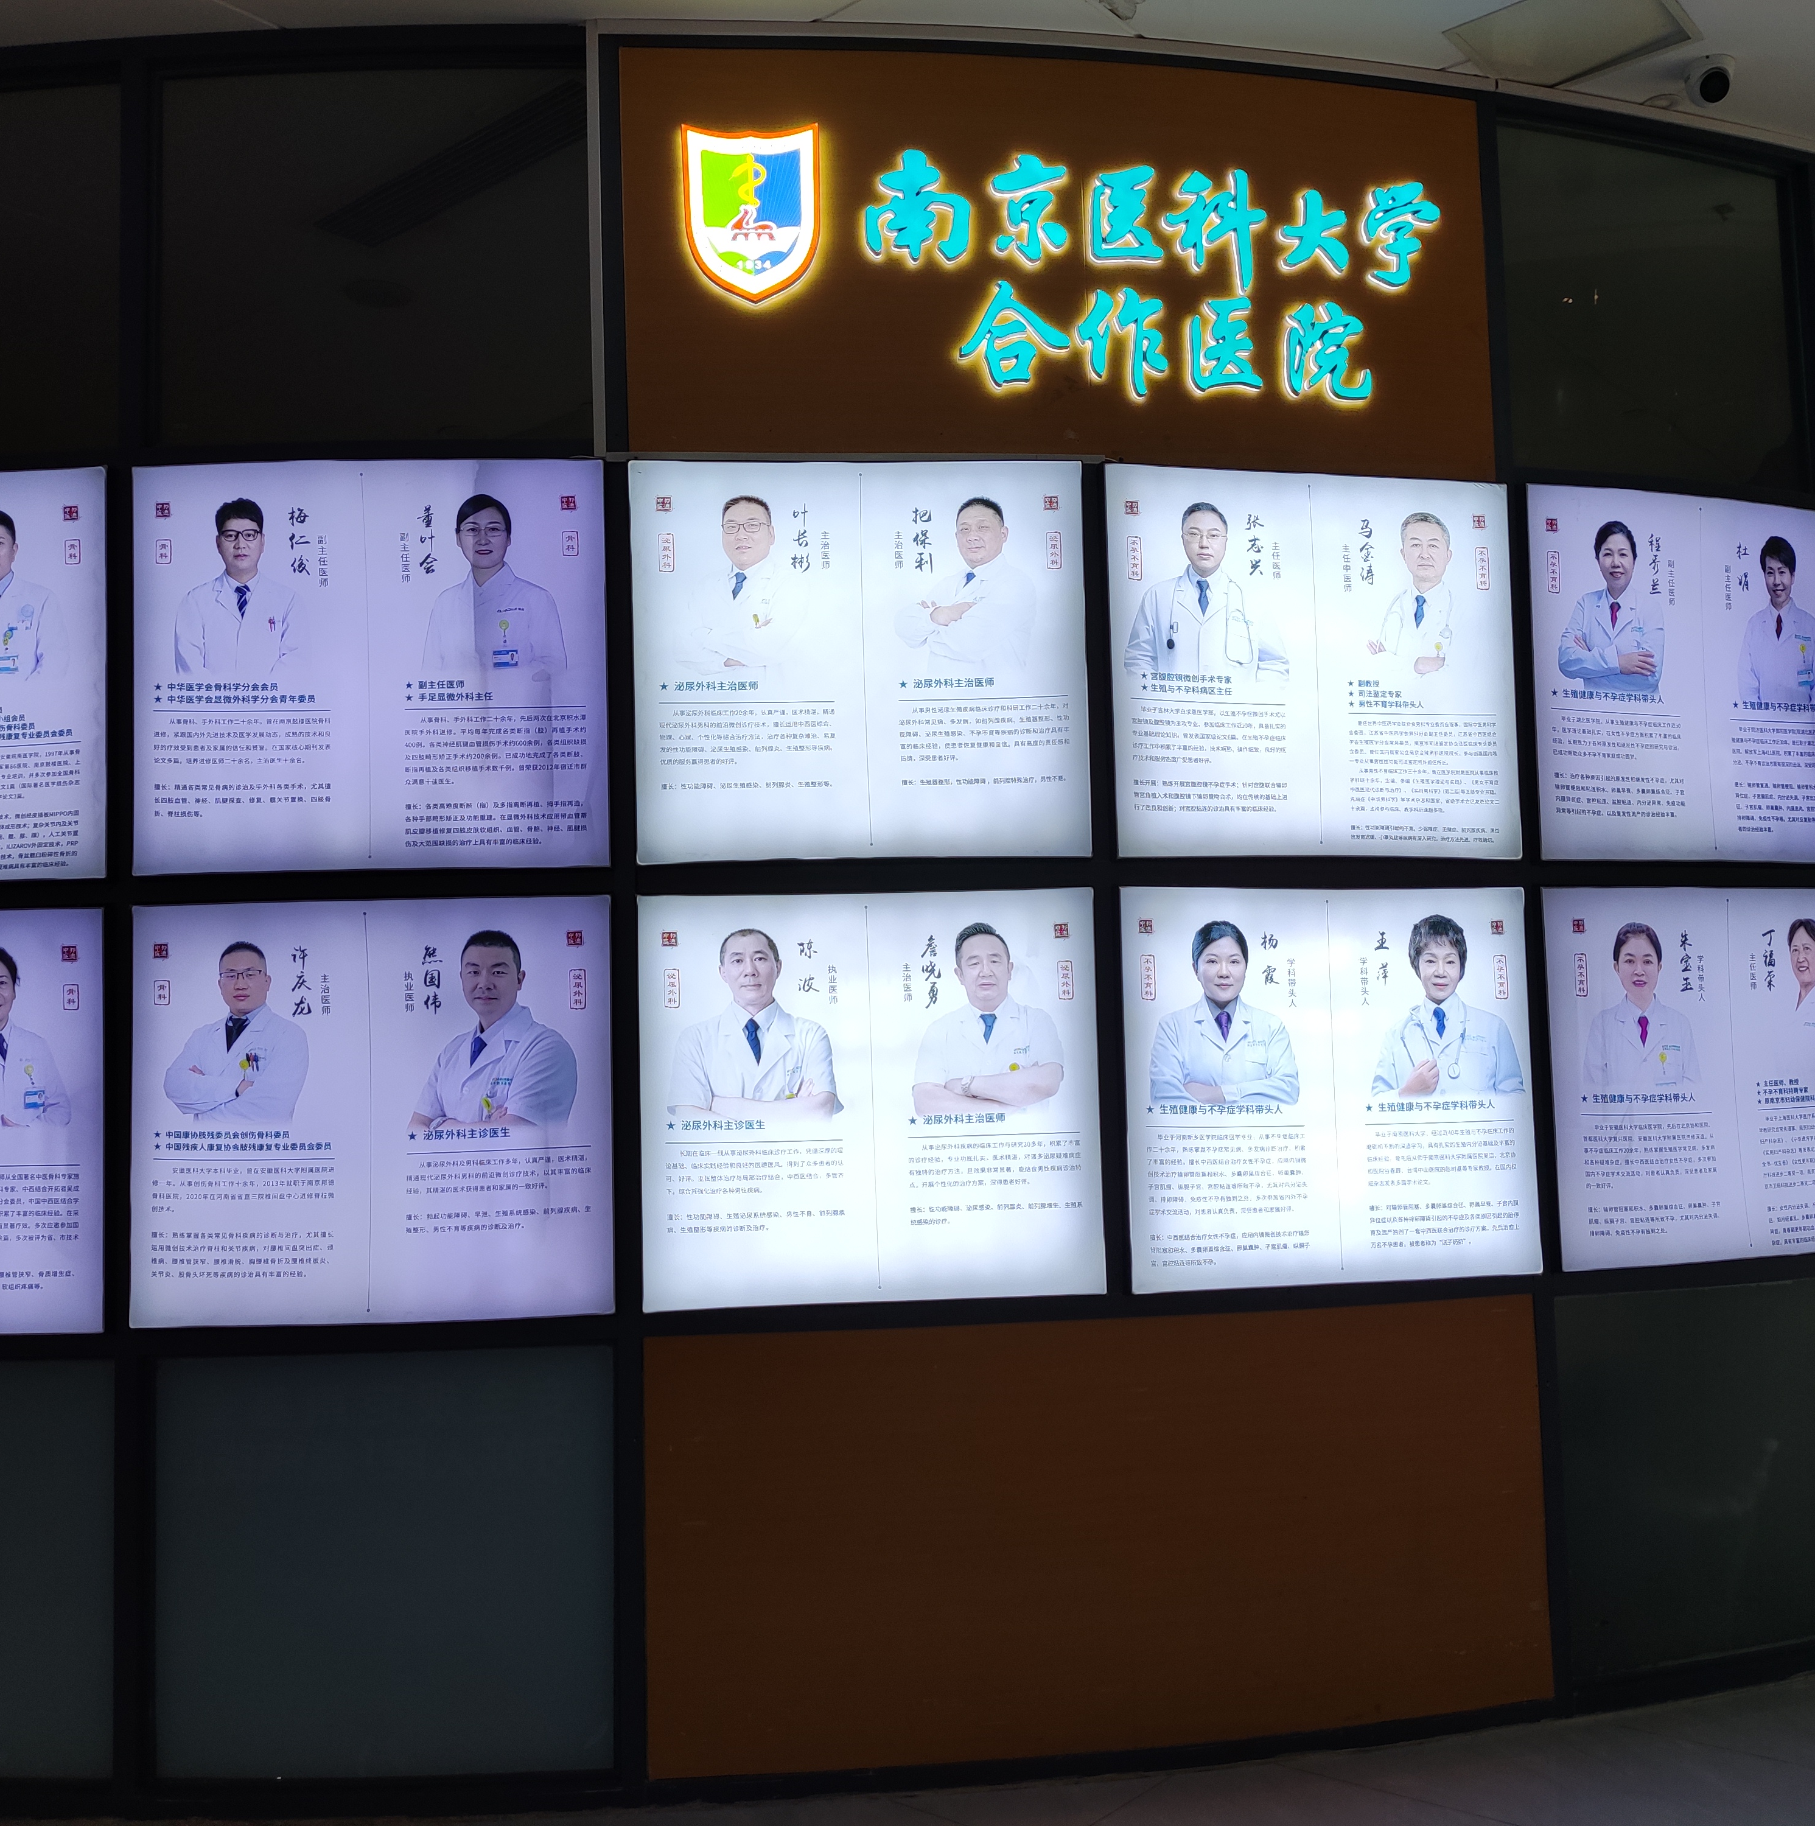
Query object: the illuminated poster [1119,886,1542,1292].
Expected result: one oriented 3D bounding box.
[{"bbox_3d":[0.888,0.354,3.636,0.913,0.818,0.050,0,-4,-13],"label":"illuminated poster"}]

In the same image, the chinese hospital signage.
[{"bbox_3d":[0.355,-1.357,3.664,1.871,0.847,0.090,-1,-4,-10],"label":"chinese hospital signage"}]

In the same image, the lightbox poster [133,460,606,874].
[{"bbox_3d":[-1.067,-0.489,3.478,0.939,0.815,0.050,-1,-4,0],"label":"lightbox poster"}]

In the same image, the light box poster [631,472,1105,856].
[{"bbox_3d":[-0.088,-0.511,3.531,0.915,0.813,0.050,-1,-4,-6],"label":"light box poster"}]

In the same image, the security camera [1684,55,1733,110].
[{"bbox_3d":[1.767,-1.828,3.871,0.108,0.090,0.108,-1,-4,-10],"label":"security camera"}]

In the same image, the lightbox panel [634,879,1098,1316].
[{"bbox_3d":[-0.067,0.362,3.471,0.912,0.811,0.050,-1,-4,-6],"label":"lightbox panel"}]

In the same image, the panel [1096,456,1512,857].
[{"bbox_3d":[0.868,-0.522,3.696,0.916,0.818,0.050,0,-4,-13],"label":"panel"}]

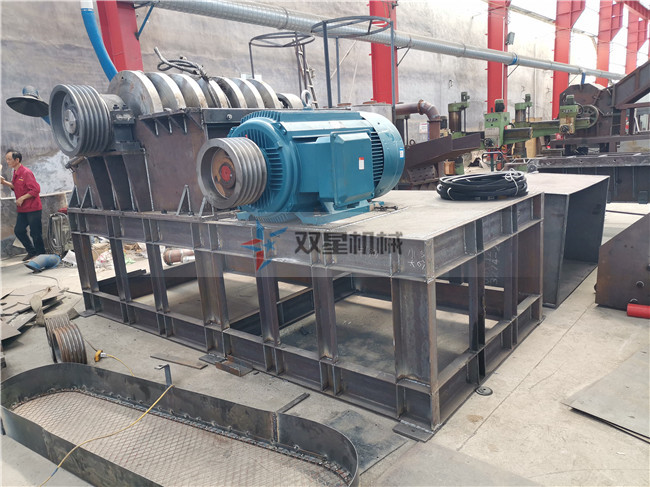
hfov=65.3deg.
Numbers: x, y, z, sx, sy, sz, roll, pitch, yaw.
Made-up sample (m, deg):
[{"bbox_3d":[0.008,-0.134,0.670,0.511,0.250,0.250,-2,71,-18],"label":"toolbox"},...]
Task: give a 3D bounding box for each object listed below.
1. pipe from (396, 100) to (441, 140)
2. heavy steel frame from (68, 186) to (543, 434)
[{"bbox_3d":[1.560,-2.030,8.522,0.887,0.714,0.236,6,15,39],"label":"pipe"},{"bbox_3d":[-0.379,0.149,4.280,3.723,0.990,1.713,6,15,39],"label":"heavy steel frame"}]

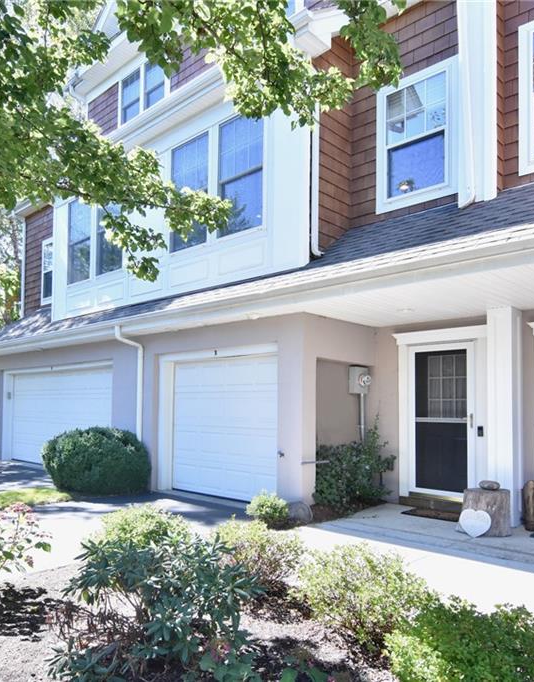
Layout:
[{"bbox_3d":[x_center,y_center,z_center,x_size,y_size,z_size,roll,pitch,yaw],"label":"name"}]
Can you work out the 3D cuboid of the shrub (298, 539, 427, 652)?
[{"bbox_3d":[0.628,1.684,3.400,0.880,0.580,0.800,0,-4,0],"label":"shrub"}]

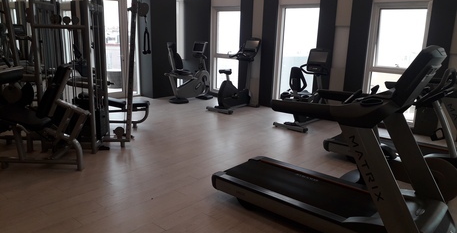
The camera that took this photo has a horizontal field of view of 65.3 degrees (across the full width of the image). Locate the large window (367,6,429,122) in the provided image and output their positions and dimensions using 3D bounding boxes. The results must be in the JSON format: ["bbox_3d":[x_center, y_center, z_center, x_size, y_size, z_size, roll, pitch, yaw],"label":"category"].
[{"bbox_3d":[2.983,-0.912,6.363,0.930,2.060,0.120,12,17,37],"label":"large window"}]

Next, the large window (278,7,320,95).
[{"bbox_3d":[1.470,-1.236,7.517,0.930,2.060,0.120,12,17,37],"label":"large window"}]

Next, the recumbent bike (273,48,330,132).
[{"bbox_3d":[1.482,-0.544,6.563,0.660,1.360,1.380,12,17,37],"label":"recumbent bike"}]

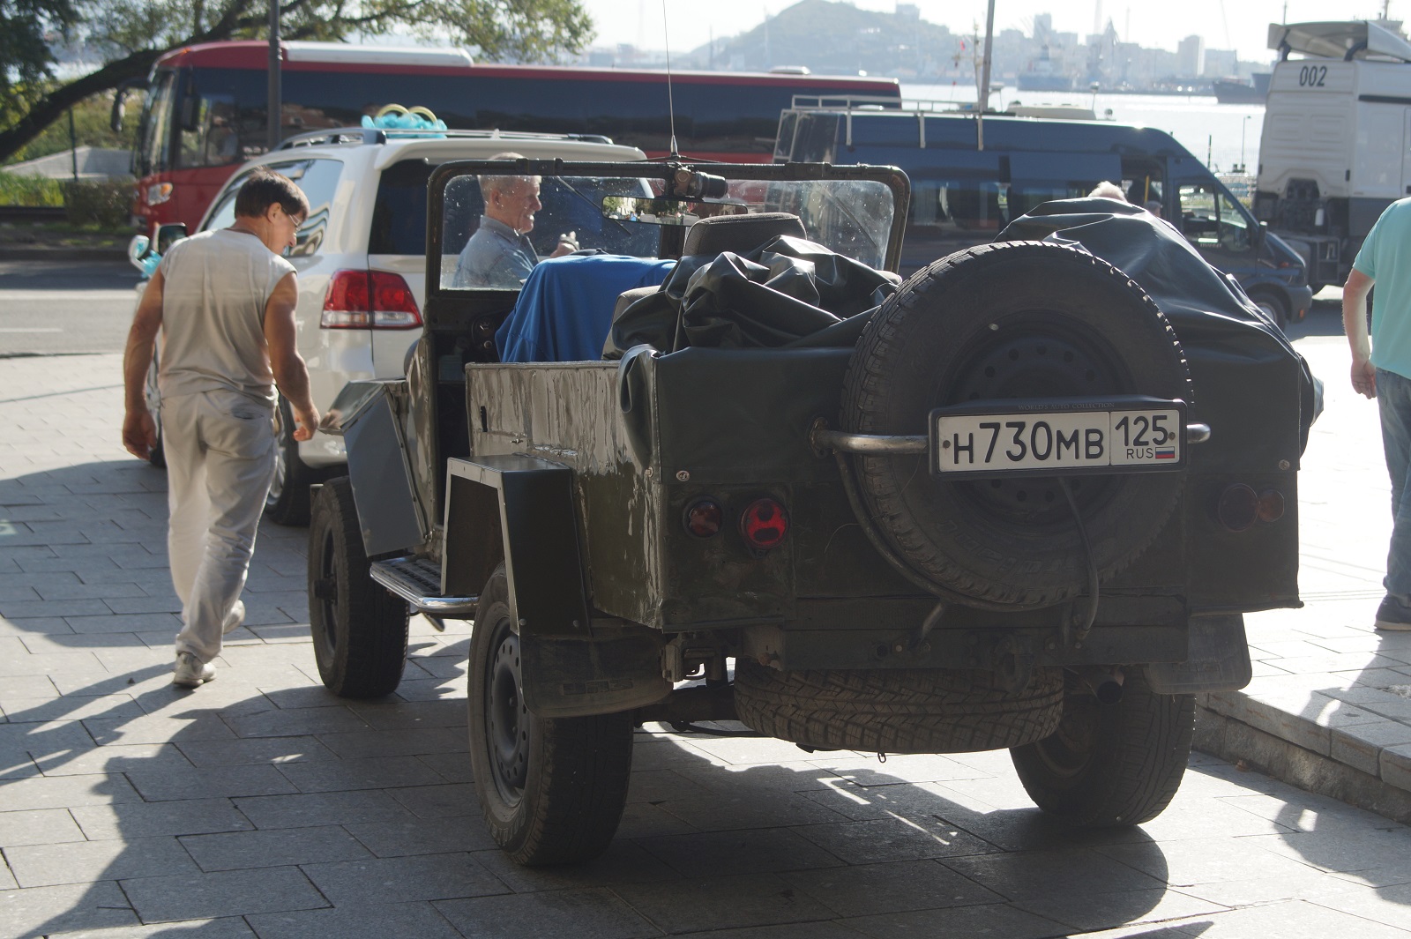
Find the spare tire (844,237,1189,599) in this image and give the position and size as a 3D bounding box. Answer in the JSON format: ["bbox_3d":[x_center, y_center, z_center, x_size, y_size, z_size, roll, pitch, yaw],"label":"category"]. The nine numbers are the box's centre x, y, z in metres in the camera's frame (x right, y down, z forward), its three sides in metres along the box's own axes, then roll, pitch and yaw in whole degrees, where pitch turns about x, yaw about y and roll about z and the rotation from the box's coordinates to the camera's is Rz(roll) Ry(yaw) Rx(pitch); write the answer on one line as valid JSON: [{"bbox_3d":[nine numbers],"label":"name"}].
[{"bbox_3d":[0.625,-0.102,5.285,0.715,0.715,0.215,-1,5,-19],"label":"spare tire"}]

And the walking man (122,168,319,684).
[{"bbox_3d":[-1.637,-0.151,8.850,0.600,1.700,0.580,3,9,10],"label":"walking man"}]

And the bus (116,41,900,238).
[{"bbox_3d":[-3.152,-5.023,42.748,12.000,3.400,2.500,0,9,-12],"label":"bus"}]

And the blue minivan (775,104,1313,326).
[{"bbox_3d":[4.265,-3.213,33.236,6.200,2.650,2.000,-1,9,-15],"label":"blue minivan"}]

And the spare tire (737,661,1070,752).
[{"bbox_3d":[0.418,0.449,5.696,0.715,0.215,0.715,1,5,0],"label":"spare tire"}]

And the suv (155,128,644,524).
[{"bbox_3d":[-1.729,-0.845,14.261,1.970,1.930,4.950,-2,6,-22],"label":"suv"}]

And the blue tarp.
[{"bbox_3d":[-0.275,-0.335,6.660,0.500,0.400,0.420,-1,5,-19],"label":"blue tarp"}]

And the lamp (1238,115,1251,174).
[{"bbox_3d":[53.452,-32.213,260.000,0.800,5.700,0.300,2,9,0],"label":"lamp"}]

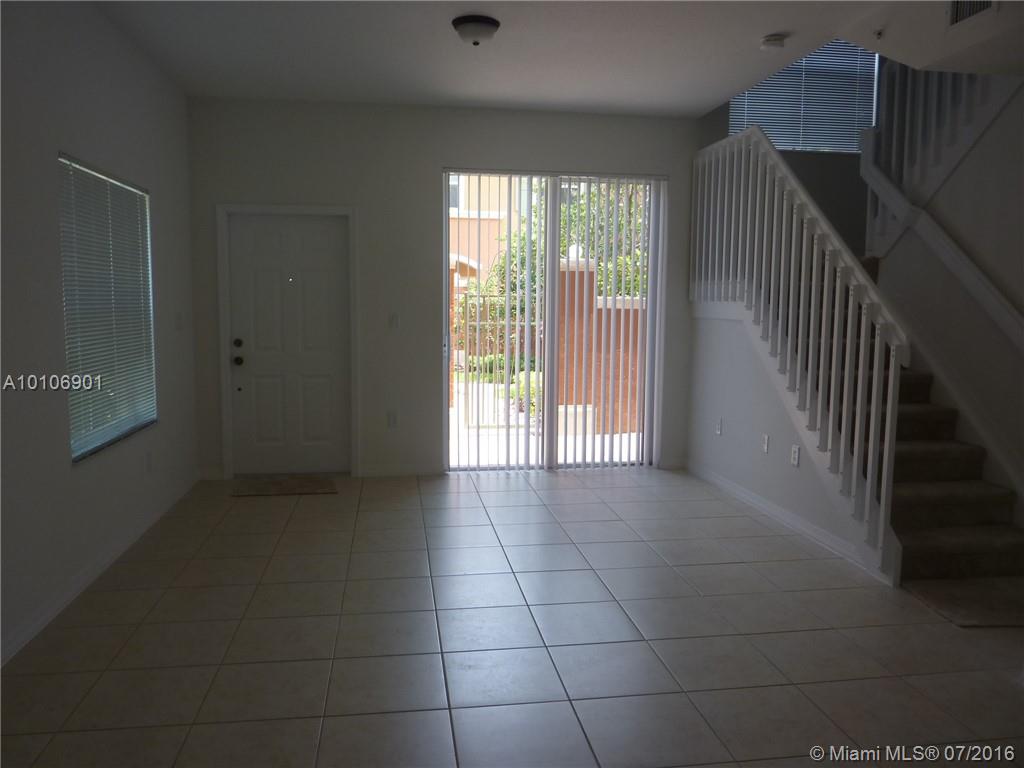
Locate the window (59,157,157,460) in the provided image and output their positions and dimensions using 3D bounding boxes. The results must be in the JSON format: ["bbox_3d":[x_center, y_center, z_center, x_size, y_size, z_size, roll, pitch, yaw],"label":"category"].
[{"bbox_3d":[-2.177,-0.405,3.990,0.059,1.383,1.252,0,6,-9],"label":"window"}]

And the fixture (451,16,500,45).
[{"bbox_3d":[-0.198,-1.931,4.100,0.275,0.140,0.275,0,6,-9],"label":"fixture"}]

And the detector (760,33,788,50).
[{"bbox_3d":[1.503,-1.971,4.278,0.140,0.047,0.140,0,6,-9],"label":"detector"}]

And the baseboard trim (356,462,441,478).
[{"bbox_3d":[-0.909,0.699,5.990,0.673,0.102,0.017,0,6,-9],"label":"baseboard trim"}]

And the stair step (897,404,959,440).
[{"bbox_3d":[2.290,0.245,4.605,0.799,0.197,0.326,0,6,-9],"label":"stair step"}]

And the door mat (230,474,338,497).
[{"bbox_3d":[-1.704,0.774,5.590,0.753,0.011,0.486,0,6,-9],"label":"door mat"}]

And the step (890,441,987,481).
[{"bbox_3d":[2.325,0.466,4.386,0.799,0.197,0.326,0,6,-9],"label":"step"}]

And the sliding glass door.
[{"bbox_3d":[0.365,-0.491,6.100,1.849,2.424,0.089,0,6,-9],"label":"sliding glass door"}]

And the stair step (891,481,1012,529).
[{"bbox_3d":[2.360,0.687,4.167,0.799,0.197,0.326,0,6,-9],"label":"stair step"}]

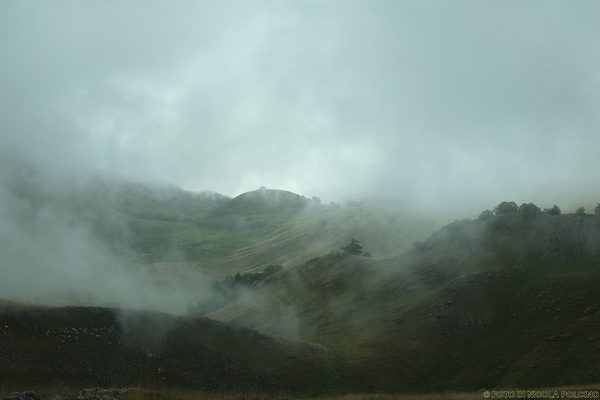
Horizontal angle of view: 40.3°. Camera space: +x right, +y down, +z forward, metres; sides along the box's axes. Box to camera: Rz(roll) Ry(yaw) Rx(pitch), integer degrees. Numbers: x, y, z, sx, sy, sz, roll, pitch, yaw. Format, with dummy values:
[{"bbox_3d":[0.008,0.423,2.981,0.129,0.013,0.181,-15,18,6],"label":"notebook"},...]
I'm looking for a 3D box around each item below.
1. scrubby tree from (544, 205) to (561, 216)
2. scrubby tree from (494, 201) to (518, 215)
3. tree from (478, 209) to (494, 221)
[{"bbox_3d":[57.200,2.380,185.000,3.520,2.850,3.340,0,0,0],"label":"scrubby tree"},{"bbox_3d":[46.780,1.700,185.000,5.270,3.330,5.010,0,0,0],"label":"scrubby tree"},{"bbox_3d":[42.940,3.340,188.000,3.570,2.900,3.390,0,0,0],"label":"tree"}]

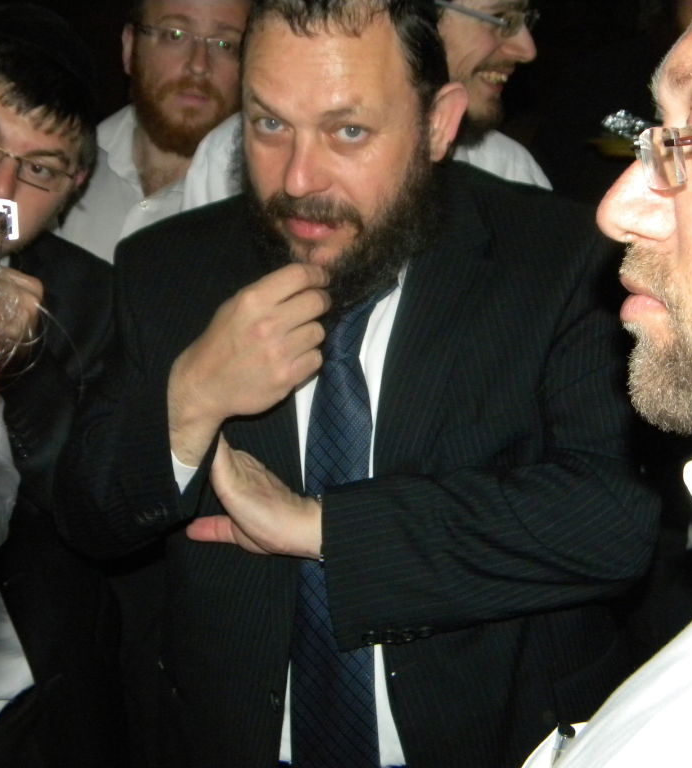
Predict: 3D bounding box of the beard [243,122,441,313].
[{"bbox_3d":[-0.010,-0.141,0.979,0.160,0.145,0.120,12,24,13],"label":"beard"}]

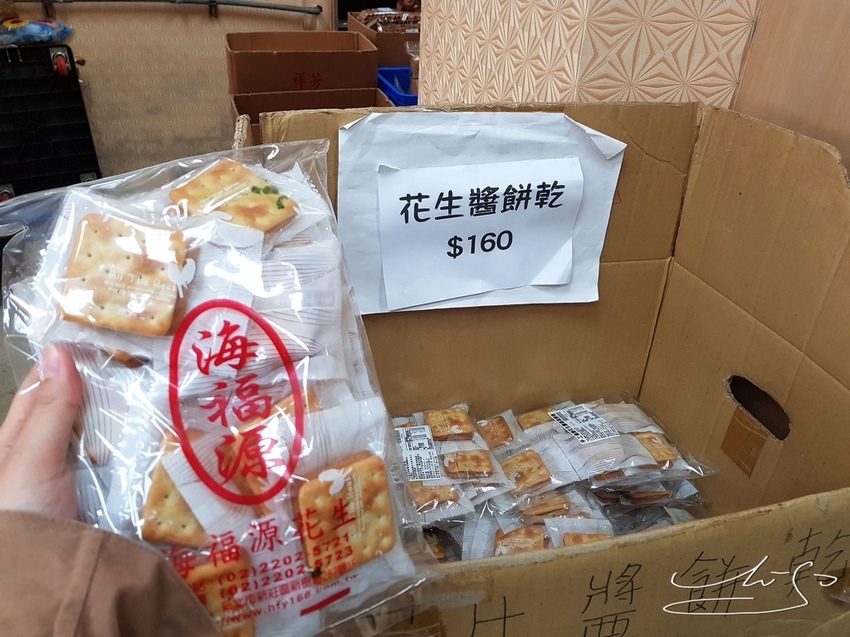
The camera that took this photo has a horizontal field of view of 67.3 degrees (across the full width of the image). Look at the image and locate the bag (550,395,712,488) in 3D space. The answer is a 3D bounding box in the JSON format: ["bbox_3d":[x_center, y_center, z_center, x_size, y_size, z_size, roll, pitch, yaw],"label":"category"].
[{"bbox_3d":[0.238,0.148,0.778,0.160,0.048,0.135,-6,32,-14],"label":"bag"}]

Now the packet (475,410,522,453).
[{"bbox_3d":[0.086,0.136,0.768,0.066,0.015,0.066,-8,32,-15],"label":"packet"}]

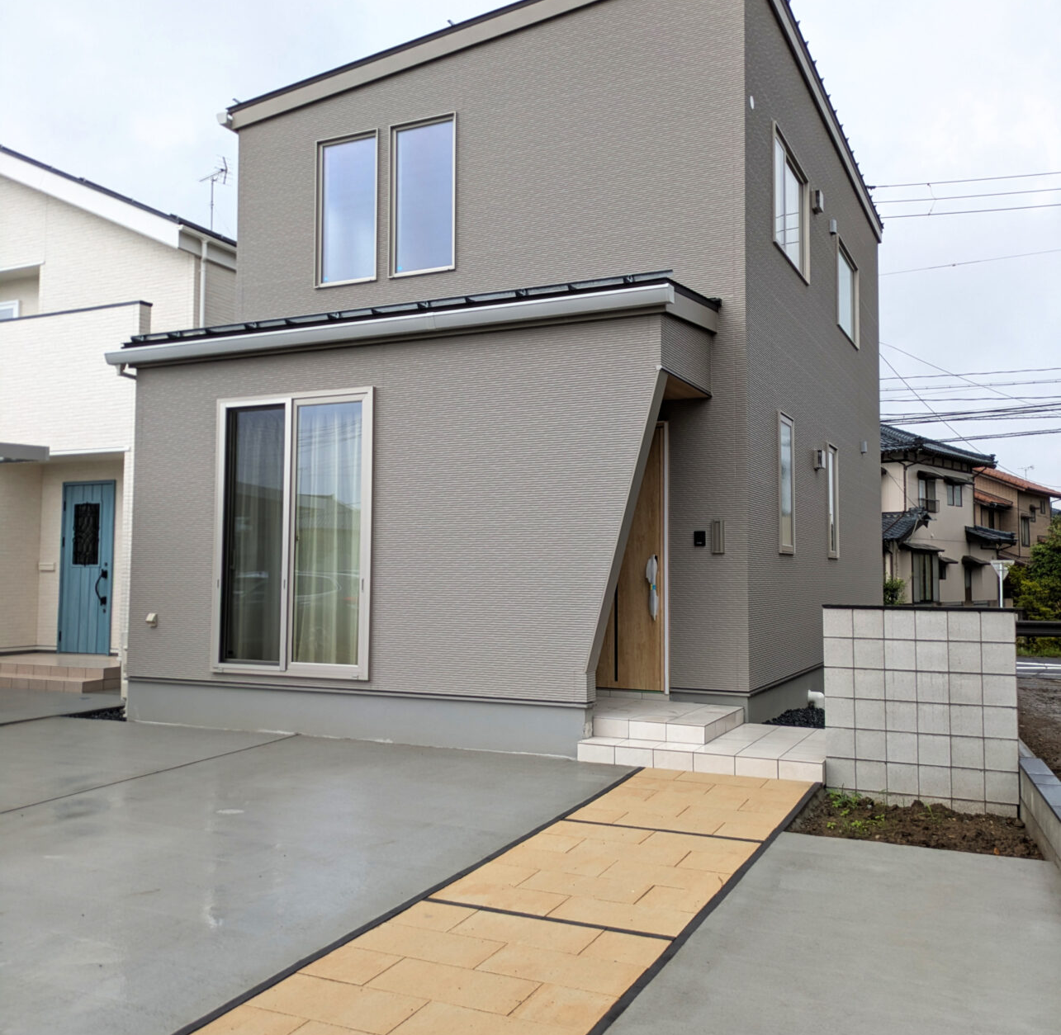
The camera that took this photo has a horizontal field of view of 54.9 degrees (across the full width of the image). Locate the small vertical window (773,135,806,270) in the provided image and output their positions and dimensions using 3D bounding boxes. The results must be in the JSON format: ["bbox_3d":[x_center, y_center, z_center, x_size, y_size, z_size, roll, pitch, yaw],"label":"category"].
[{"bbox_3d":[2.702,-3.191,10.574,0.100,1.190,1.660,-1,-3,26],"label":"small vertical window"}]

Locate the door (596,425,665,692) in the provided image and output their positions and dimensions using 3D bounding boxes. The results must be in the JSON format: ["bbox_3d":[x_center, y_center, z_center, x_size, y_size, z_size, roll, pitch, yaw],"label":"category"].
[{"bbox_3d":[0.812,0.365,9.171,0.920,2.330,0.100,-1,-3,26],"label":"door"}]

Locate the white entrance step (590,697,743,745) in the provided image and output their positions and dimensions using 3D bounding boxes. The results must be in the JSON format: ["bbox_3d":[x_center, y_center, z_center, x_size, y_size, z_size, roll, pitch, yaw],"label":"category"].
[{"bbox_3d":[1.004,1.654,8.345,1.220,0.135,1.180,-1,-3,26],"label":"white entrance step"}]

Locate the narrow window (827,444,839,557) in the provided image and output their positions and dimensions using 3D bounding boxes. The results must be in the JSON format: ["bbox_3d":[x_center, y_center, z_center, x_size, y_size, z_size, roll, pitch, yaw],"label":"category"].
[{"bbox_3d":[3.664,-0.190,12.409,0.100,1.370,0.750,-1,-3,26],"label":"narrow window"}]

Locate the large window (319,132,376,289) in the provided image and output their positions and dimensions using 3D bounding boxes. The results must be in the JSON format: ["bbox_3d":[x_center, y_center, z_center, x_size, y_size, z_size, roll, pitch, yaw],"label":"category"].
[{"bbox_3d":[-1.911,-3.200,10.643,0.780,1.580,0.100,-1,-3,26],"label":"large window"}]

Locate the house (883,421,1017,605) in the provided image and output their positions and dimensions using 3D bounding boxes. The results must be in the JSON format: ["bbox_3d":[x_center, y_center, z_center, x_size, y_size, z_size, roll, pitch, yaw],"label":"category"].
[{"bbox_3d":[14.800,0.028,43.498,8.800,7.600,8.500,3,-4,-43],"label":"house"}]

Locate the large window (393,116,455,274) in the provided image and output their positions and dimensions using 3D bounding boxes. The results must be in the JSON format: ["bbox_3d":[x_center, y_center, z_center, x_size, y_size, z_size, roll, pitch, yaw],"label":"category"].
[{"bbox_3d":[-1.077,-3.212,10.236,0.780,1.580,0.100,-1,-3,26],"label":"large window"}]

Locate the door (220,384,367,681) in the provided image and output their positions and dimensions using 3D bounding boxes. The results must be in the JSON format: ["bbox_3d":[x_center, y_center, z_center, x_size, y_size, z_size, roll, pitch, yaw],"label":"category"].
[{"bbox_3d":[-2.103,0.149,8.989,1.720,2.470,0.100,-1,-3,26],"label":"door"}]

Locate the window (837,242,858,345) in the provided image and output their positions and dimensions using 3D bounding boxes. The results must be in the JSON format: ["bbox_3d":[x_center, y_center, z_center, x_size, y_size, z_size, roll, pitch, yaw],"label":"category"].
[{"bbox_3d":[4.304,-3.009,13.848,0.100,1.190,1.680,-1,-3,26],"label":"window"}]

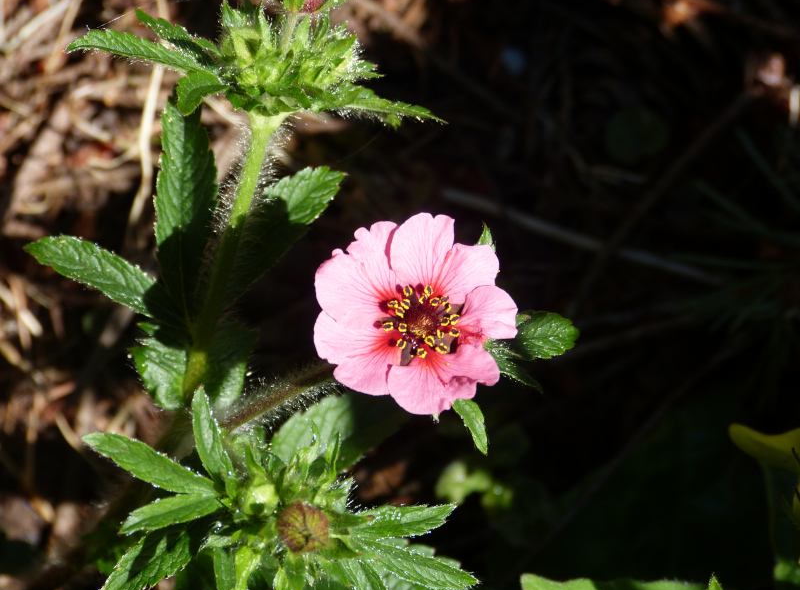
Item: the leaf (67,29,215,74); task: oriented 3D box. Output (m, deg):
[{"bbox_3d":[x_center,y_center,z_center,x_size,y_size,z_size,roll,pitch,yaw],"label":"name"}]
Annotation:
[{"bbox_3d":[-0.039,-0.036,0.499,0.022,0.004,0.006,10,36,-5],"label":"leaf"}]

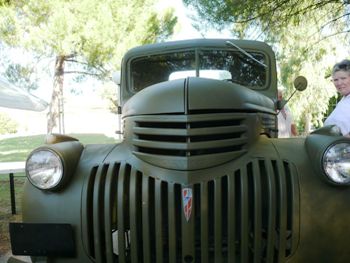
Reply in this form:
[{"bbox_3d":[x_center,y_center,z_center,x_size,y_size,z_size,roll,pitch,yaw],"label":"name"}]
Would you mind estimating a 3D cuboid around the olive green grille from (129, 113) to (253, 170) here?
[{"bbox_3d":[0.072,0.045,1.610,0.555,0.245,0.170,-1,-5,6],"label":"olive green grille"}]

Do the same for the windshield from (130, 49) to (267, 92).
[{"bbox_3d":[0.193,-0.500,2.920,1.120,0.360,0.130,-1,-11,6],"label":"windshield"}]

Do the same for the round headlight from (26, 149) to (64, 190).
[{"bbox_3d":[-0.600,0.173,1.630,0.190,0.190,0.100,-1,1,8],"label":"round headlight"}]

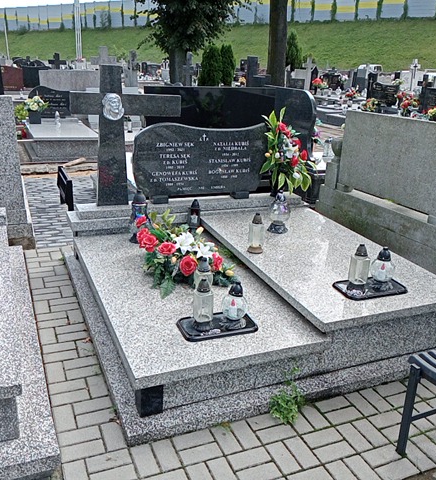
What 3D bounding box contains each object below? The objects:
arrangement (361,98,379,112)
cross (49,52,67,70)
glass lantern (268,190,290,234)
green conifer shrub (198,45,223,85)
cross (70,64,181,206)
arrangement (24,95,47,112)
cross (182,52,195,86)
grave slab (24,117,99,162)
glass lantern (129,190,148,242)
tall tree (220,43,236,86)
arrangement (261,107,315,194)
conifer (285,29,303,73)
[{"bbox_3d":[3.741,-3.330,12.800,0.420,0.360,0.400,-6,22,-23],"label":"arrangement"},{"bbox_3d":[-5.633,-6.177,18.169,0.610,0.820,0.150,-7,22,-22],"label":"cross"},{"bbox_3d":[0.490,-0.228,4.069,0.170,0.326,0.170,3,20,-1],"label":"glass lantern"},{"bbox_3d":[-0.301,-6.446,19.458,0.800,1.850,0.800,-7,22,-22],"label":"green conifer shrub"},{"bbox_3d":[-0.728,-0.823,4.171,0.880,1.100,0.120,-6,22,-23],"label":"cross"},{"bbox_3d":[-3.111,-2.338,8.825,0.380,0.310,0.340,-7,22,-22],"label":"arrangement"},{"bbox_3d":[-0.985,-5.702,17.485,0.430,1.200,0.150,-6,22,-23],"label":"cross"},{"bbox_3d":[-2.604,-1.669,8.586,1.020,0.390,1.850,-7,22,-22],"label":"grave slab"},{"bbox_3d":[-0.609,-0.186,4.042,0.160,0.410,0.160,-7,22,-22],"label":"glass lantern"},{"bbox_3d":[0.425,-7.373,22.000,0.680,1.850,0.680,3,20,-1],"label":"tall tree"},{"bbox_3d":[0.643,-0.799,4.792,0.440,0.790,0.370,-7,22,-22],"label":"arrangement"},{"bbox_3d":[3.385,-8.215,23.368,0.860,2.600,0.860,-7,22,-22],"label":"conifer"}]

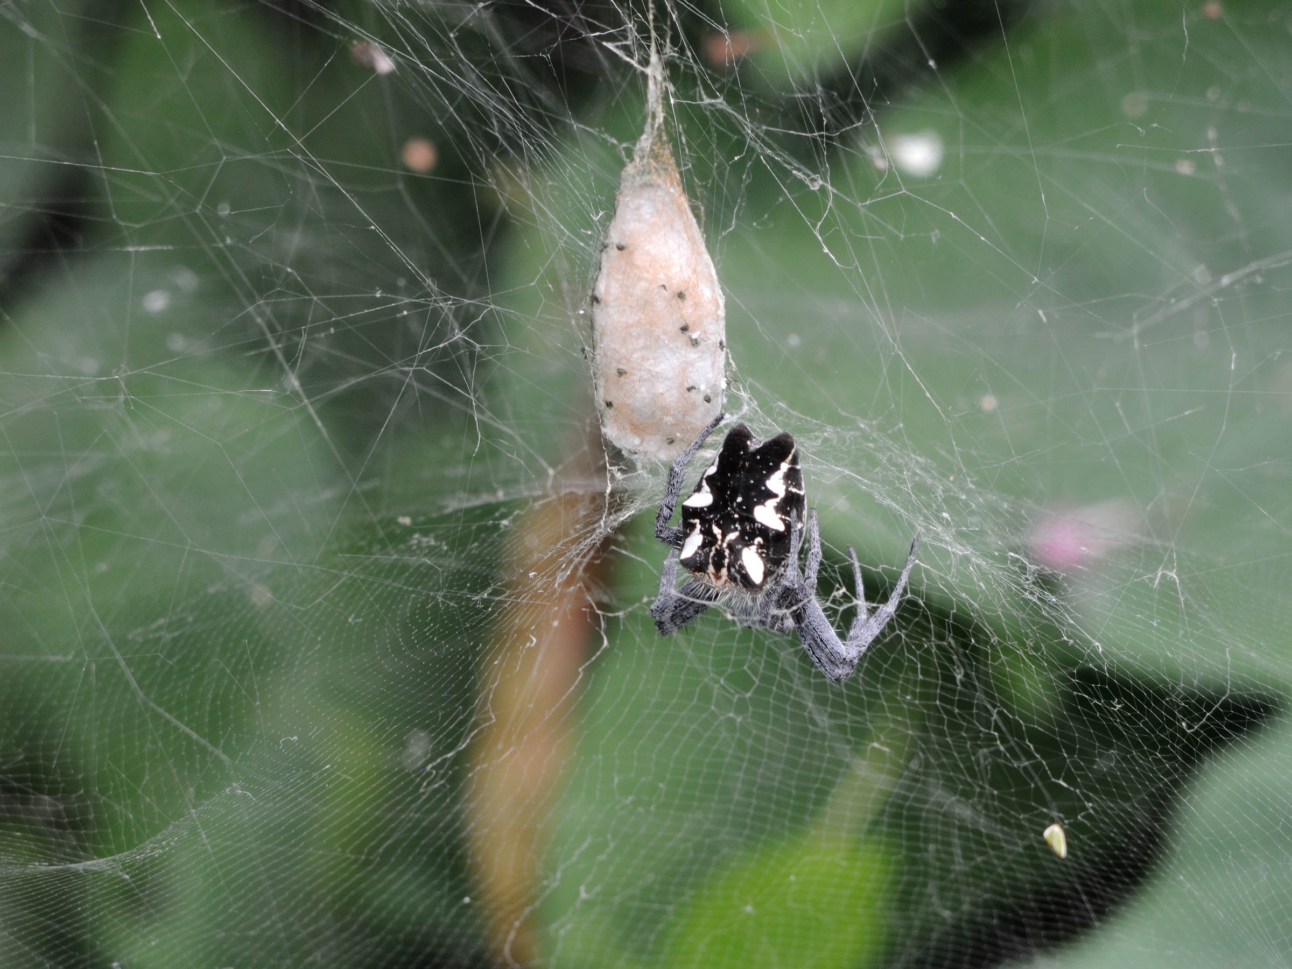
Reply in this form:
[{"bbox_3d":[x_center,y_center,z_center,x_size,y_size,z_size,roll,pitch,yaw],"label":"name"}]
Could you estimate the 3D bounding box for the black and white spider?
[{"bbox_3d":[0.009,0.004,0.480,0.017,0.017,0.010,8,16,12],"label":"black and white spider"}]

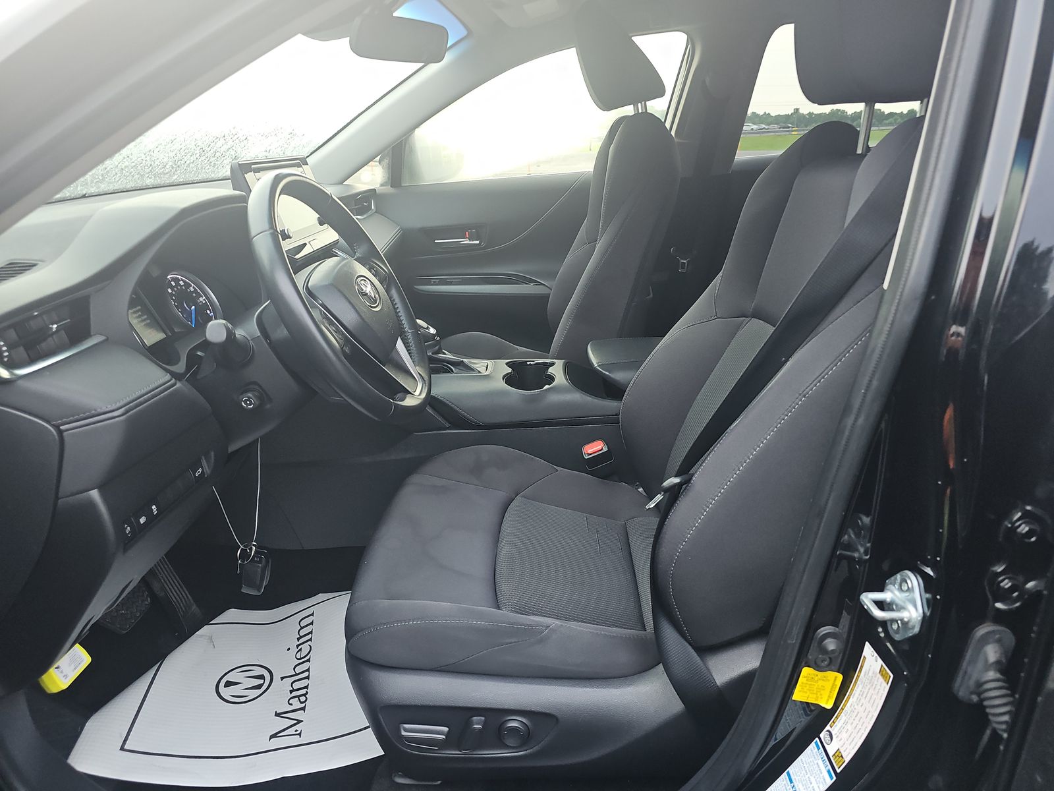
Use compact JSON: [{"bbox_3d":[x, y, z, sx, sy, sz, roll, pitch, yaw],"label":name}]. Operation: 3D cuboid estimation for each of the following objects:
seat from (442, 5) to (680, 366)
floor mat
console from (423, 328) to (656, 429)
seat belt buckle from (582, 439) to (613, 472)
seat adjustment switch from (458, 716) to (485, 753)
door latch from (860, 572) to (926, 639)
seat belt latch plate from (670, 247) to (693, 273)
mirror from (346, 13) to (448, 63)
[{"bbox_3d":[0.032,-0.307,1.651,0.660,1.100,0.530,1,21,4],"label":"seat"},{"bbox_3d":[-0.418,0.456,1.178,0.540,0.050,0.420,-3,21,-8],"label":"floor mat"},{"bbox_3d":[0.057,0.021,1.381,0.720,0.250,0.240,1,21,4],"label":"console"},{"bbox_3d":[0.133,0.108,1.280,0.050,0.075,0.030,-17,32,15],"label":"seat belt buckle"},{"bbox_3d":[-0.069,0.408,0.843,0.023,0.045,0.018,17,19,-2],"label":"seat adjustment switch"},{"bbox_3d":[0.303,0.174,0.586,0.040,0.063,0.043,-1,18,-4],"label":"door latch"},{"bbox_3d":[0.427,-0.370,1.933,0.060,0.078,0.020,3,22,9],"label":"seat belt latch plate"},{"bbox_3d":[-0.210,-0.590,1.170,0.040,0.066,0.240,14,25,22],"label":"mirror"}]

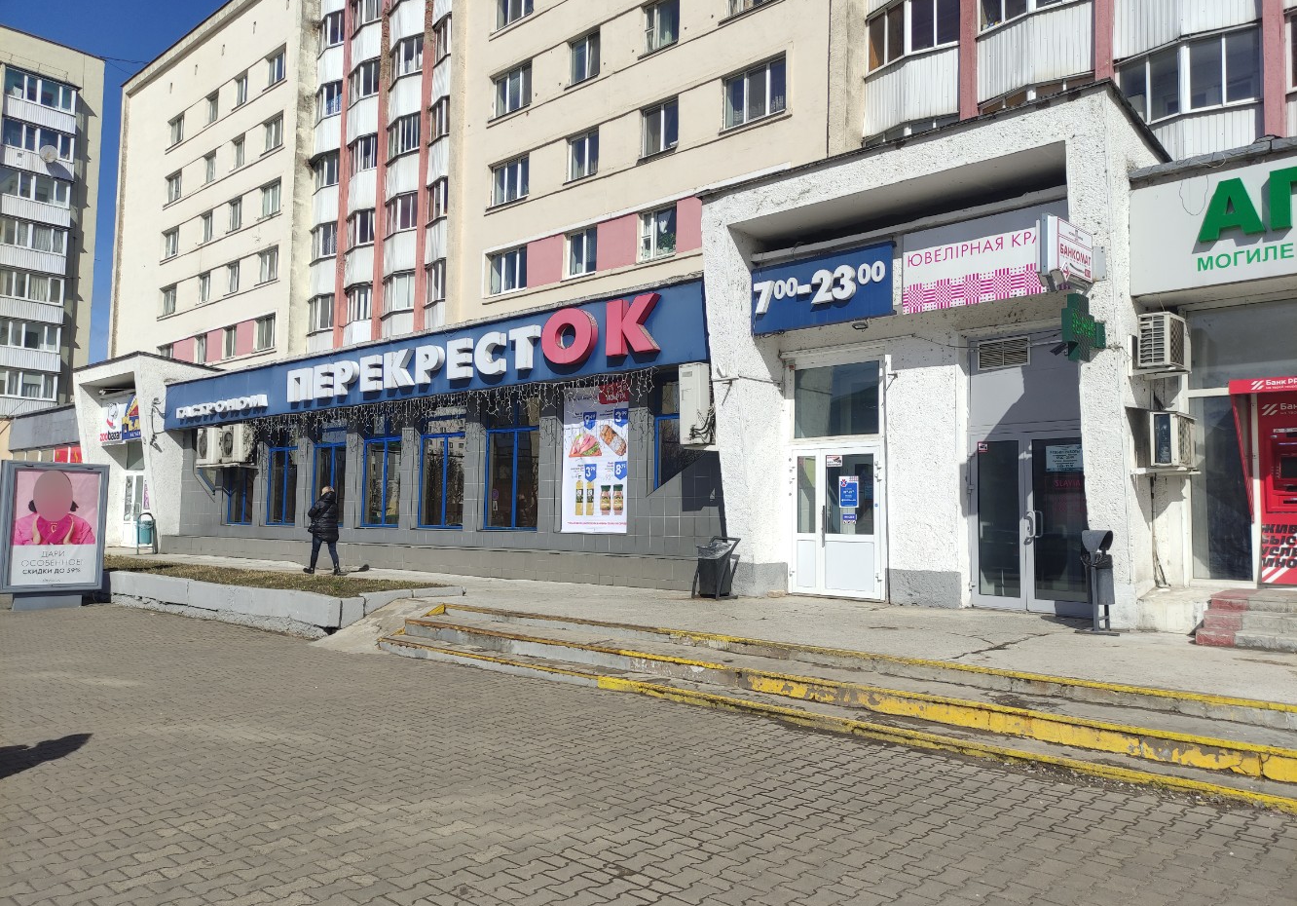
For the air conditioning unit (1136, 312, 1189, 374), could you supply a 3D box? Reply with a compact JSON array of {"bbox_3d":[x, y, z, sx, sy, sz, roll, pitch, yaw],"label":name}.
[{"bbox_3d":[5.576,-1.150,10.125,0.300,0.560,0.840,-3,-6,42],"label":"air conditioning unit"}]

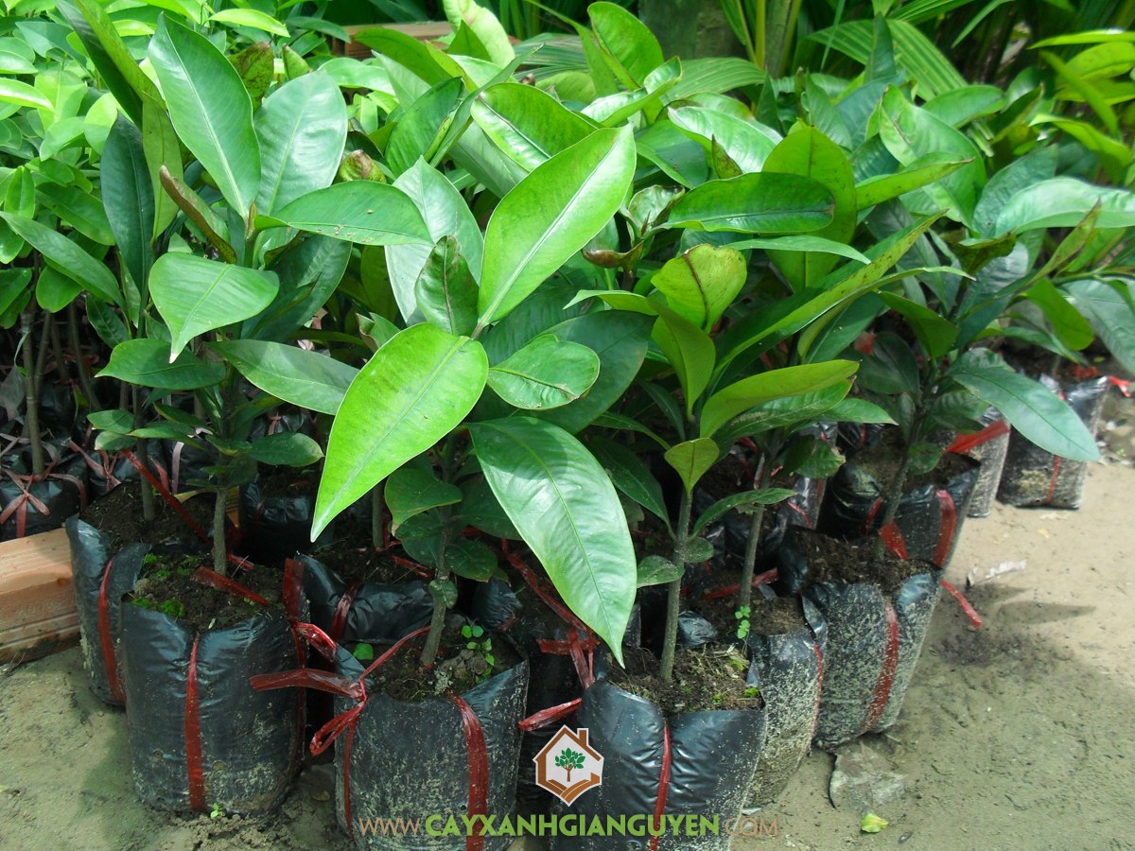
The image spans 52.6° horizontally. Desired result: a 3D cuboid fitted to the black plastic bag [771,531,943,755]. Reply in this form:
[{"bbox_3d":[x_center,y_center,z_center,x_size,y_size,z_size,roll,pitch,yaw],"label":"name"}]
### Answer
[{"bbox_3d":[0.253,0.194,1.031,0.145,0.148,0.145,2,21,0],"label":"black plastic bag"}]

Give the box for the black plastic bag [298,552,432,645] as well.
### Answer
[{"bbox_3d":[-0.169,0.201,1.039,0.140,0.168,0.140,-3,17,-10],"label":"black plastic bag"}]

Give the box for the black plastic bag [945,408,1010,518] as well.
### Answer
[{"bbox_3d":[0.527,0.036,1.578,0.140,0.168,0.140,11,18,18],"label":"black plastic bag"}]

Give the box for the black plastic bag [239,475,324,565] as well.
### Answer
[{"bbox_3d":[-0.257,0.126,1.169,0.140,0.160,0.140,2,21,0],"label":"black plastic bag"}]

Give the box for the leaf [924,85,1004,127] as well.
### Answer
[{"bbox_3d":[0.450,-0.367,1.335,0.114,0.055,0.020,-9,-29,15],"label":"leaf"}]

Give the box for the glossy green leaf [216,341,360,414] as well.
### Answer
[{"bbox_3d":[-0.198,-0.037,0.846,0.151,0.022,0.060,19,48,12],"label":"glossy green leaf"}]

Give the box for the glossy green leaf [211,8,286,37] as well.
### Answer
[{"bbox_3d":[-0.413,-0.518,1.485,0.122,0.020,0.045,15,54,14],"label":"glossy green leaf"}]

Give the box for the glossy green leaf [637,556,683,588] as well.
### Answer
[{"bbox_3d":[0.061,0.102,0.800,0.042,0.012,0.028,-11,40,-14],"label":"glossy green leaf"}]

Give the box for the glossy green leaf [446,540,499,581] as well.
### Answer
[{"bbox_3d":[-0.070,0.099,0.845,0.040,0.009,0.031,5,58,-2],"label":"glossy green leaf"}]

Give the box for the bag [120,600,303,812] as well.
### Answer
[{"bbox_3d":[-0.290,0.213,0.960,0.146,0.166,0.146,2,21,0],"label":"bag"}]

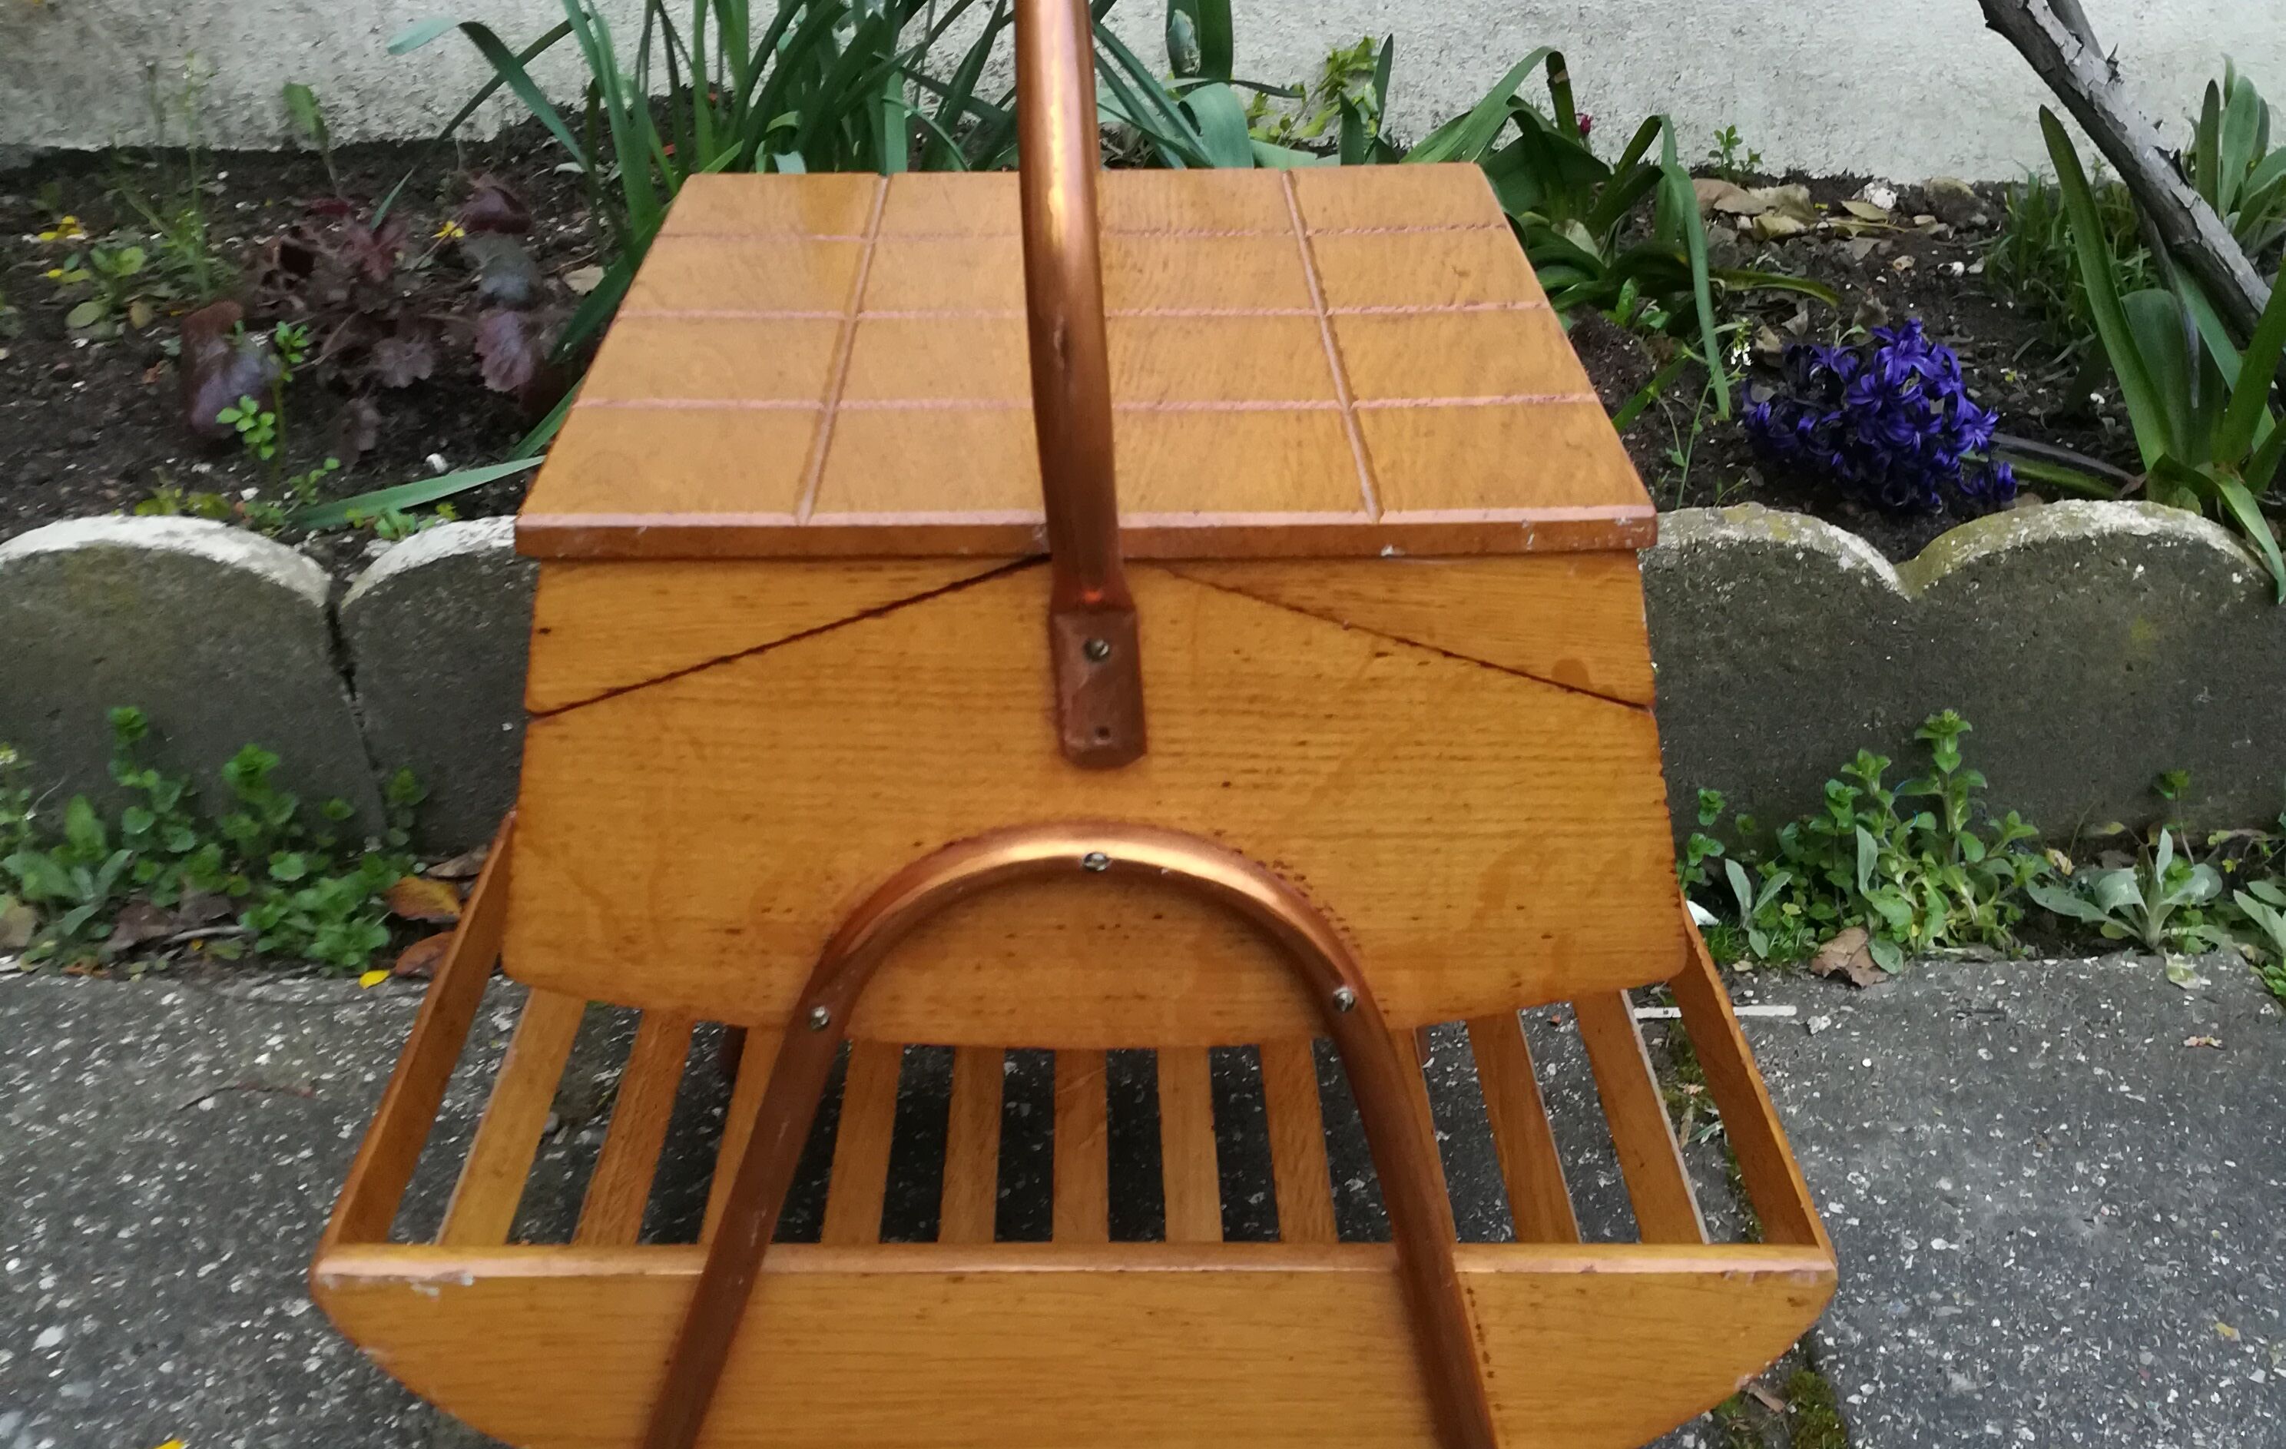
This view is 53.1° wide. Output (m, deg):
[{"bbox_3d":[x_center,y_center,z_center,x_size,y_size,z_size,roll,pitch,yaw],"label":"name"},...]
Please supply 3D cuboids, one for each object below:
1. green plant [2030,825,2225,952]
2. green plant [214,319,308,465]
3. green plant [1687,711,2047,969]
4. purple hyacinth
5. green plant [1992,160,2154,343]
[{"bbox_3d":[0.494,0.080,1.149,0.086,0.050,0.075,0,31,0],"label":"green plant"},{"bbox_3d":[-0.482,-0.177,1.250,0.045,0.083,0.042,0,31,0],"label":"green plant"},{"bbox_3d":[0.361,0.058,1.141,0.165,0.095,0.100,0,31,0],"label":"green plant"},{"bbox_3d":[0.400,-0.174,1.246,0.138,0.083,0.090,0,31,0],"label":"purple hyacinth"},{"bbox_3d":[0.591,-0.311,1.455,0.097,0.090,0.095,0,31,0],"label":"green plant"}]

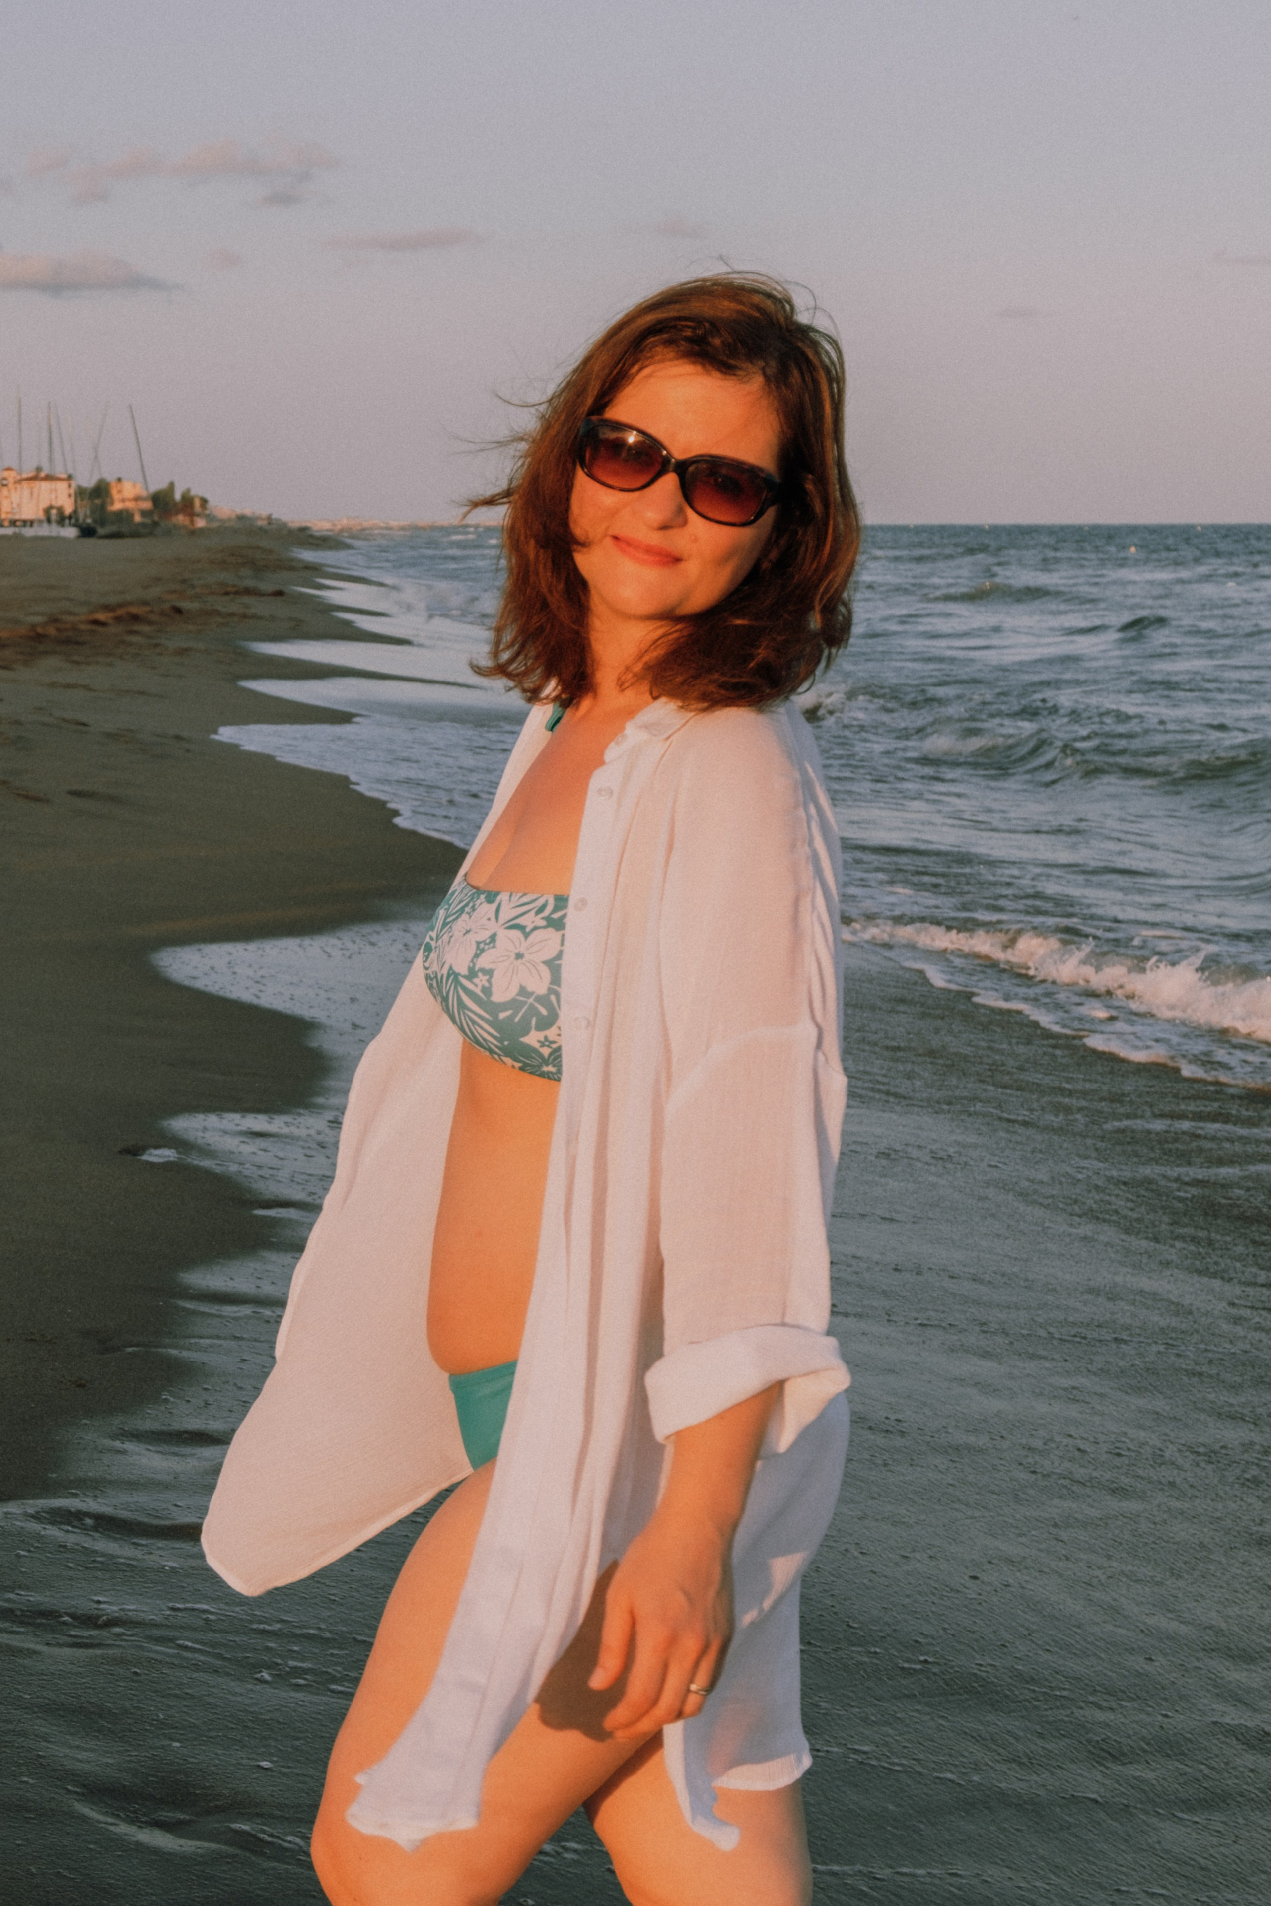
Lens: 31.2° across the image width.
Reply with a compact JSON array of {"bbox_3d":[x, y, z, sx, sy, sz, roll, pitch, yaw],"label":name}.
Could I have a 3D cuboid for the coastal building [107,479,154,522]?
[{"bbox_3d":[-99.810,-89.190,450.000,10.000,9.000,9.000,-5,12,-24],"label":"coastal building"}]

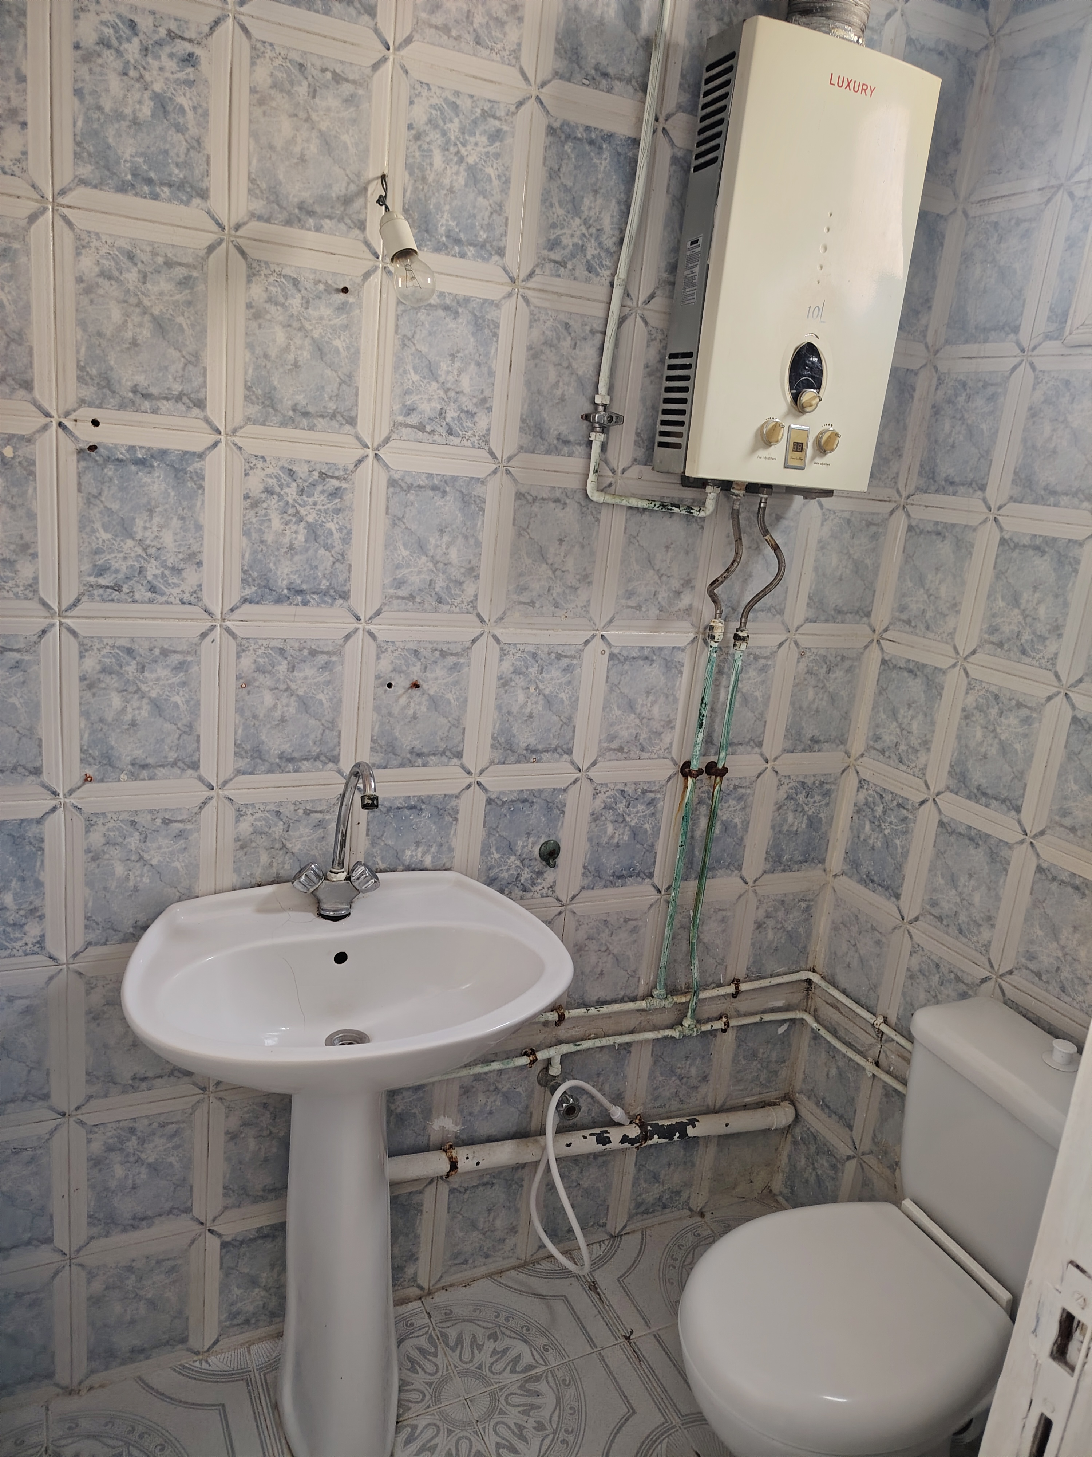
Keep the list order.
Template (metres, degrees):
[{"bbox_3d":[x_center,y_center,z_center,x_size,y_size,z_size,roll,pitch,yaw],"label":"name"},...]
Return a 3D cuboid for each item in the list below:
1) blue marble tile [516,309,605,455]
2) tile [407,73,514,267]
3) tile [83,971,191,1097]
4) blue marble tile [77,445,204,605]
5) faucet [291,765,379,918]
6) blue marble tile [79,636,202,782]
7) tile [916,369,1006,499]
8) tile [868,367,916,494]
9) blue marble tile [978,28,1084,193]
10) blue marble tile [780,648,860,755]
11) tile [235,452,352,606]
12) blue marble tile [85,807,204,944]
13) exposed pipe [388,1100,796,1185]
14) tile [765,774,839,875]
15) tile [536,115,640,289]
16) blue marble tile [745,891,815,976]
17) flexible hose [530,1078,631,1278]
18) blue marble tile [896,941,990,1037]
[{"bbox_3d":[0.035,-0.522,1.542,0.158,0.207,0.012,-1,17,-26],"label":"blue marble tile"},{"bbox_3d":[-0.119,-0.751,1.374,0.147,0.202,0.010,-1,16,-26],"label":"tile"},{"bbox_3d":[-0.612,0.456,1.534,0.158,0.207,0.012,-1,17,-26],"label":"tile"},{"bbox_3d":[-0.528,-0.264,1.321,0.157,0.204,0.012,-1,16,-26],"label":"blue marble tile"},{"bbox_3d":[-0.276,0.167,1.429,0.133,0.265,0.170,-2,17,-29],"label":"faucet"},{"bbox_3d":[-0.557,-0.027,1.392,0.150,0.205,0.015,-1,16,-26],"label":"blue marble tile"},{"bbox_3d":[0.719,-0.508,1.744,0.015,0.205,0.150,-2,16,-27],"label":"tile"},{"bbox_3d":[0.579,-0.530,1.791,0.157,0.204,0.012,-1,16,-26],"label":"tile"},{"bbox_3d":[0.772,-0.979,1.613,0.015,0.205,0.150,-2,16,-27],"label":"blue marble tile"},{"bbox_3d":[0.520,-0.052,1.913,0.150,0.205,0.015,-1,16,-26],"label":"blue marble tile"},{"bbox_3d":[-0.354,-0.272,1.429,0.158,0.207,0.012,-1,17,-26],"label":"tile"},{"bbox_3d":[-0.578,0.213,1.447,0.157,0.204,0.012,-1,16,-26],"label":"blue marble tile"},{"bbox_3d":[0.112,0.792,1.938,0.948,0.046,0.046,5,14,-28],"label":"exposed pipe"},{"bbox_3d":[0.499,0.186,1.974,0.144,0.200,0.010,-1,16,-26],"label":"tile"},{"bbox_3d":[0.060,-0.763,1.478,0.158,0.207,0.012,-1,17,-26],"label":"tile"},{"bbox_3d":[0.478,0.430,2.063,0.156,0.205,0.012,-1,16,-26],"label":"blue marble tile"},{"bbox_3d":[0.057,0.843,1.859,0.185,0.465,0.090,-1,16,-26],"label":"flexible hose"},{"bbox_3d":[0.711,0.513,1.831,0.012,0.205,0.160,-1,16,-25],"label":"blue marble tile"}]

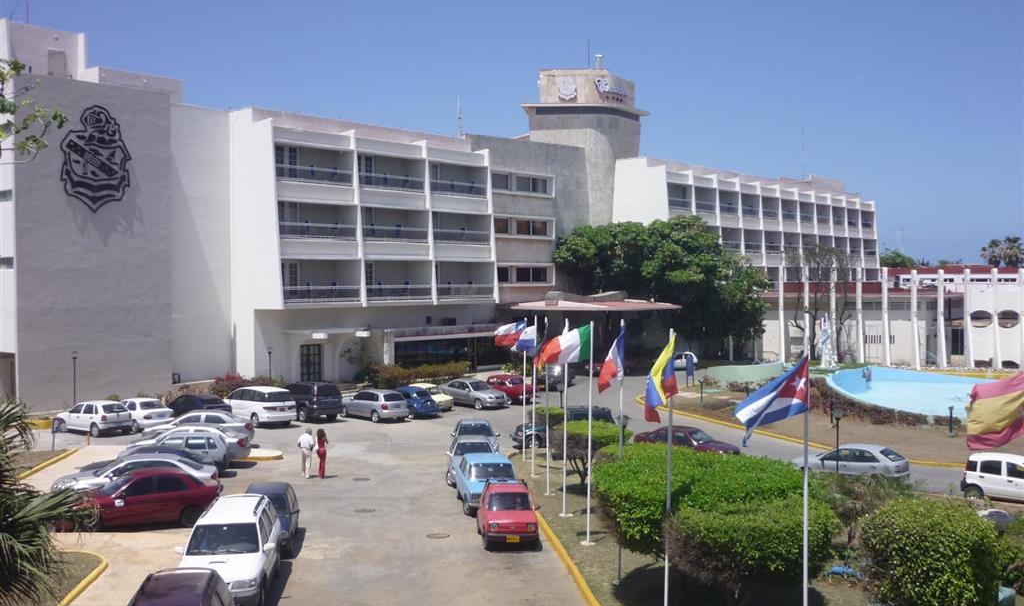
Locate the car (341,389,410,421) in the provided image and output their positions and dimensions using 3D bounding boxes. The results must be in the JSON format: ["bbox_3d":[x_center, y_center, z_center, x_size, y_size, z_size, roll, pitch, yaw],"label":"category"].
[{"bbox_3d":[-6.996,5.060,49.192,1.690,1.460,4.200,-2,2,-44],"label":"car"}]

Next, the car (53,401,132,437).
[{"bbox_3d":[-18.873,5.137,44.161,3.870,1.430,1.650,1,2,37],"label":"car"}]

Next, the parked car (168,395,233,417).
[{"bbox_3d":[-15.299,5.089,47.353,4.200,1.420,1.660,2,2,41],"label":"parked car"}]

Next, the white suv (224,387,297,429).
[{"bbox_3d":[-12.200,4.957,47.078,1.790,1.750,4.700,-1,2,-40],"label":"white suv"}]

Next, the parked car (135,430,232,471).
[{"bbox_3d":[-12.050,5.461,35.588,3.700,1.460,1.600,0,2,-7],"label":"parked car"}]

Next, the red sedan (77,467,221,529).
[{"bbox_3d":[-10.334,5.278,26.878,4.400,1.410,1.710,0,2,-13],"label":"red sedan"}]

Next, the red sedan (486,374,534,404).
[{"bbox_3d":[0.000,4.853,55.379,1.600,1.440,4.100,-2,2,-41],"label":"red sedan"}]

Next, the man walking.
[{"bbox_3d":[-7.060,5.140,33.377,0.520,1.740,0.420,0,2,0],"label":"man walking"}]

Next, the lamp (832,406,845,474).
[{"bbox_3d":[10.365,4.685,30.961,0.340,2.800,0.340,0,2,0],"label":"lamp"}]

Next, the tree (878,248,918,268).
[{"bbox_3d":[49.234,-1.985,125.000,8.000,10.000,8.000,0,2,0],"label":"tree"}]

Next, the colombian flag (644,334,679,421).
[{"bbox_3d":[2.780,1.367,18.151,0.640,1.650,0.450,0,2,0],"label":"colombian flag"}]

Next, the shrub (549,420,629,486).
[{"bbox_3d":[2.602,5.084,33.200,2.600,2.000,2.600,0,2,0],"label":"shrub"}]

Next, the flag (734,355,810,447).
[{"bbox_3d":[4.312,1.630,16.159,1.250,1.500,0.450,0,2,0],"label":"flag"}]

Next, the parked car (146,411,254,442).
[{"bbox_3d":[-12.910,5.211,40.497,4.400,1.470,1.700,0,2,-4],"label":"parked car"}]

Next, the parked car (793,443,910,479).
[{"bbox_3d":[12.100,5.701,35.295,4.150,1.400,1.700,1,2,33],"label":"parked car"}]

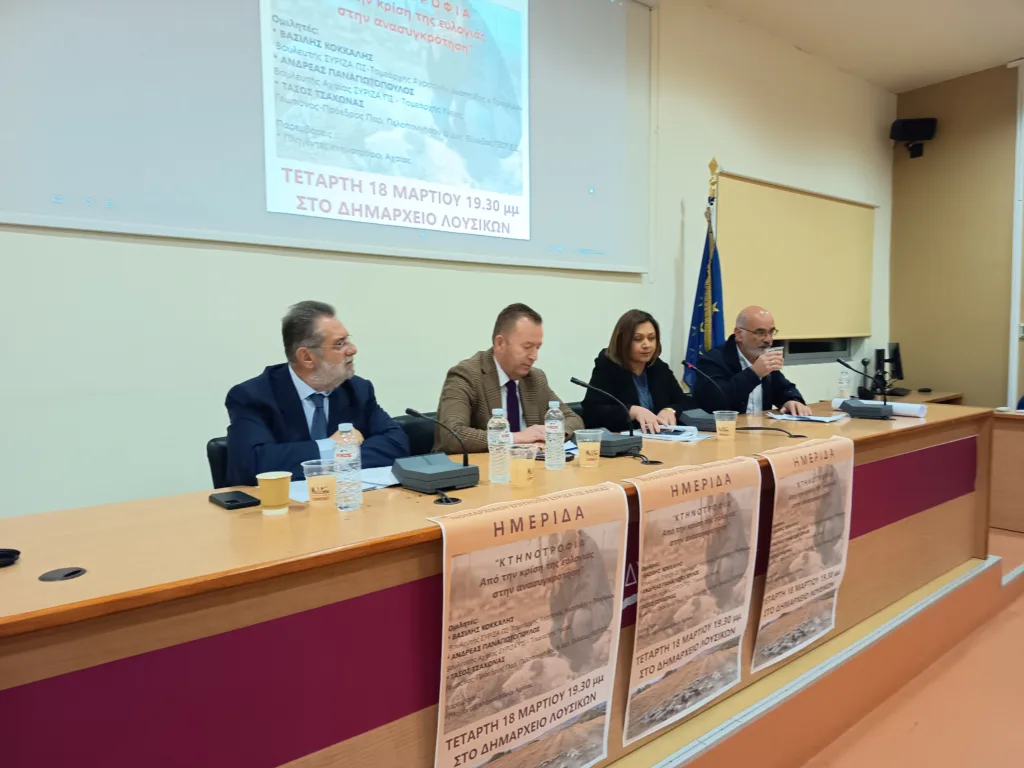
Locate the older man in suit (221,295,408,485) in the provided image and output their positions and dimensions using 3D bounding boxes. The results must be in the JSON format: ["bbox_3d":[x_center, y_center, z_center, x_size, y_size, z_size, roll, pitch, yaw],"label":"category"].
[{"bbox_3d":[-0.639,0.379,2.211,0.720,1.260,0.560,4,6,43],"label":"older man in suit"}]

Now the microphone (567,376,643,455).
[{"bbox_3d":[0.294,0.109,2.512,0.170,0.240,0.330,-4,6,-41],"label":"microphone"}]

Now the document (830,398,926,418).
[{"bbox_3d":[1.781,0.115,3.468,0.063,0.063,0.420,-4,6,-41],"label":"document"}]

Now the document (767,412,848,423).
[{"bbox_3d":[1.392,0.146,3.372,0.290,0.020,0.340,3,6,40],"label":"document"}]

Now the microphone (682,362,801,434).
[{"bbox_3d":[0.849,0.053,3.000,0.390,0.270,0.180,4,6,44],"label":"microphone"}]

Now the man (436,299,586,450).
[{"bbox_3d":[-0.015,0.332,2.709,0.580,1.270,0.700,-4,6,-39],"label":"man"}]

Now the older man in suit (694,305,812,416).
[{"bbox_3d":[1.214,0.240,3.730,0.600,1.282,0.720,-4,6,-42],"label":"older man in suit"}]

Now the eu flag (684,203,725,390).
[{"bbox_3d":[1.188,-0.501,4.390,0.320,1.220,0.240,-4,6,-39],"label":"eu flag"}]

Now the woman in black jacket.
[{"bbox_3d":[0.520,0.299,3.176,0.540,1.257,0.680,-3,5,-27],"label":"woman in black jacket"}]

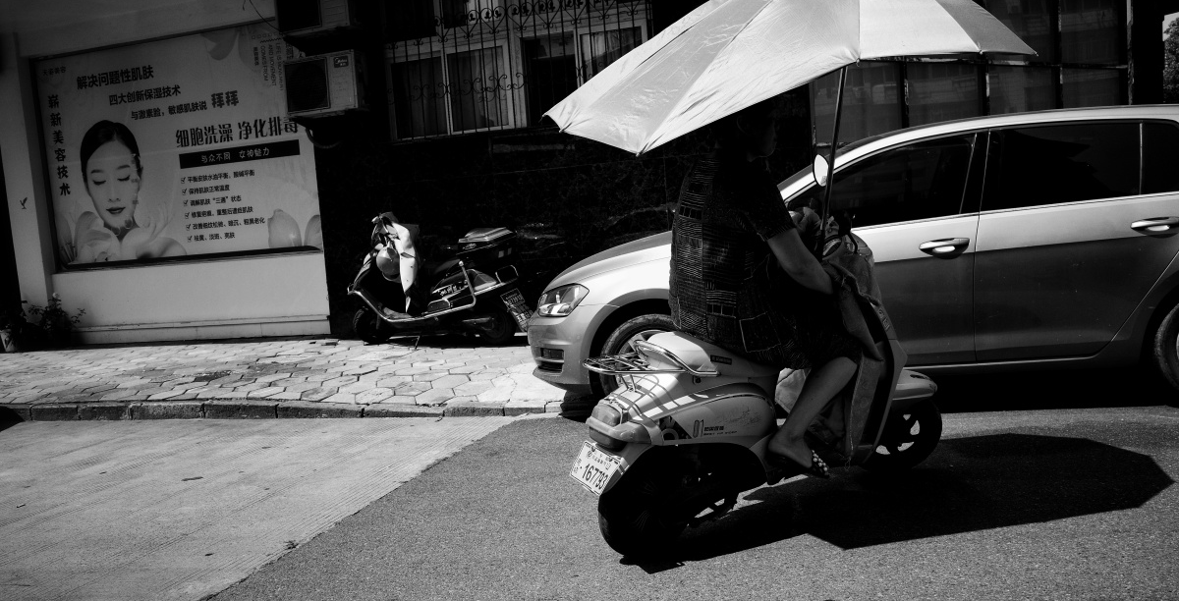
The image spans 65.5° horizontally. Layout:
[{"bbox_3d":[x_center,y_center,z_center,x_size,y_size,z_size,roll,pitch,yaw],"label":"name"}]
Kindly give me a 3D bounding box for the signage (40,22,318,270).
[{"bbox_3d":[-4.573,-1.649,10.106,3.550,2.460,0.080,-3,5,16],"label":"signage"}]

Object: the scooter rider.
[{"bbox_3d":[0.584,-0.039,3.140,0.720,1.370,0.520,-8,6,-36],"label":"scooter rider"}]

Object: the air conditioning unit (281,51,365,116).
[{"bbox_3d":[-2.626,-2.174,9.223,0.790,0.550,0.280,-3,5,16],"label":"air conditioning unit"}]

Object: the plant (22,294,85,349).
[{"bbox_3d":[-6.096,0.275,10.469,0.600,0.580,0.450,-3,5,16],"label":"plant"}]

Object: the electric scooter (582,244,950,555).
[{"bbox_3d":[0.680,0.248,3.233,1.740,1.020,0.660,-8,6,-36],"label":"electric scooter"}]

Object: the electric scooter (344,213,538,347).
[{"bbox_3d":[-1.427,-0.184,8.253,1.780,1.150,0.660,-2,5,25],"label":"electric scooter"}]

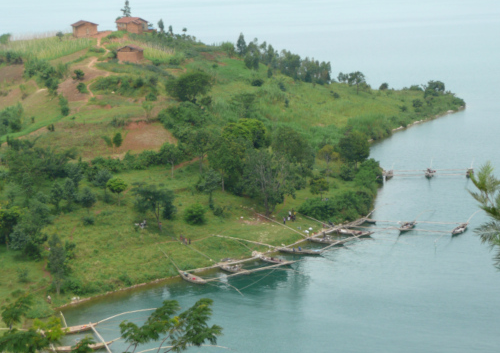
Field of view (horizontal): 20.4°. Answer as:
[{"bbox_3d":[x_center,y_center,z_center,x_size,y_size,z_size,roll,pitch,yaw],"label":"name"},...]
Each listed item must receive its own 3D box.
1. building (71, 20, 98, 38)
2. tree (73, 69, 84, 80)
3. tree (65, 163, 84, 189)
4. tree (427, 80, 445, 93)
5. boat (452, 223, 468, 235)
[{"bbox_3d":[-50.965,-45.484,427.000,7.000,4.800,7.200,-3,10,-17],"label":"building"},{"bbox_3d":[-46.752,-27.806,378.000,3.170,2.620,3.170,0,9,0],"label":"tree"},{"bbox_3d":[-38.980,0.000,308.000,4.500,5.800,4.400,-1,9,0],"label":"tree"},{"bbox_3d":[74.248,-36.023,555.000,6.990,5.380,6.990,0,9,0],"label":"tree"},{"bbox_3d":[47.360,11.990,312.000,1.500,0.950,9.000,4,10,31],"label":"boat"}]

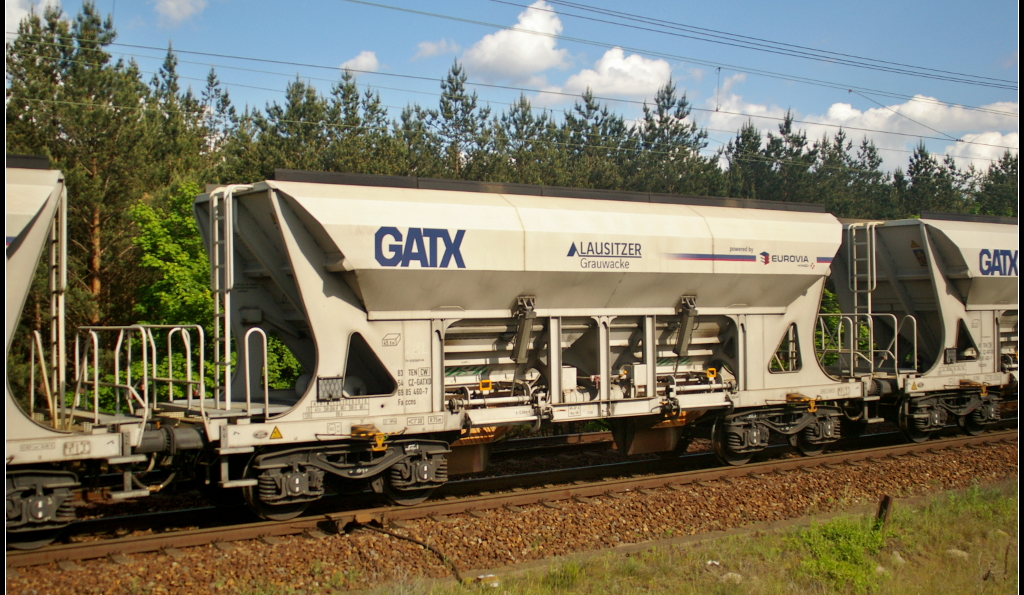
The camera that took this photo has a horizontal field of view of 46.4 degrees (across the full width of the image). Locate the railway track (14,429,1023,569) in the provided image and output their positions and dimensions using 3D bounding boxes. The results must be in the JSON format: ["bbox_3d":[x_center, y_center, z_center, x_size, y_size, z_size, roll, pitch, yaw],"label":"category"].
[{"bbox_3d":[1.937,2.767,18.678,19.000,0.200,1.650,0,-1,-36],"label":"railway track"}]

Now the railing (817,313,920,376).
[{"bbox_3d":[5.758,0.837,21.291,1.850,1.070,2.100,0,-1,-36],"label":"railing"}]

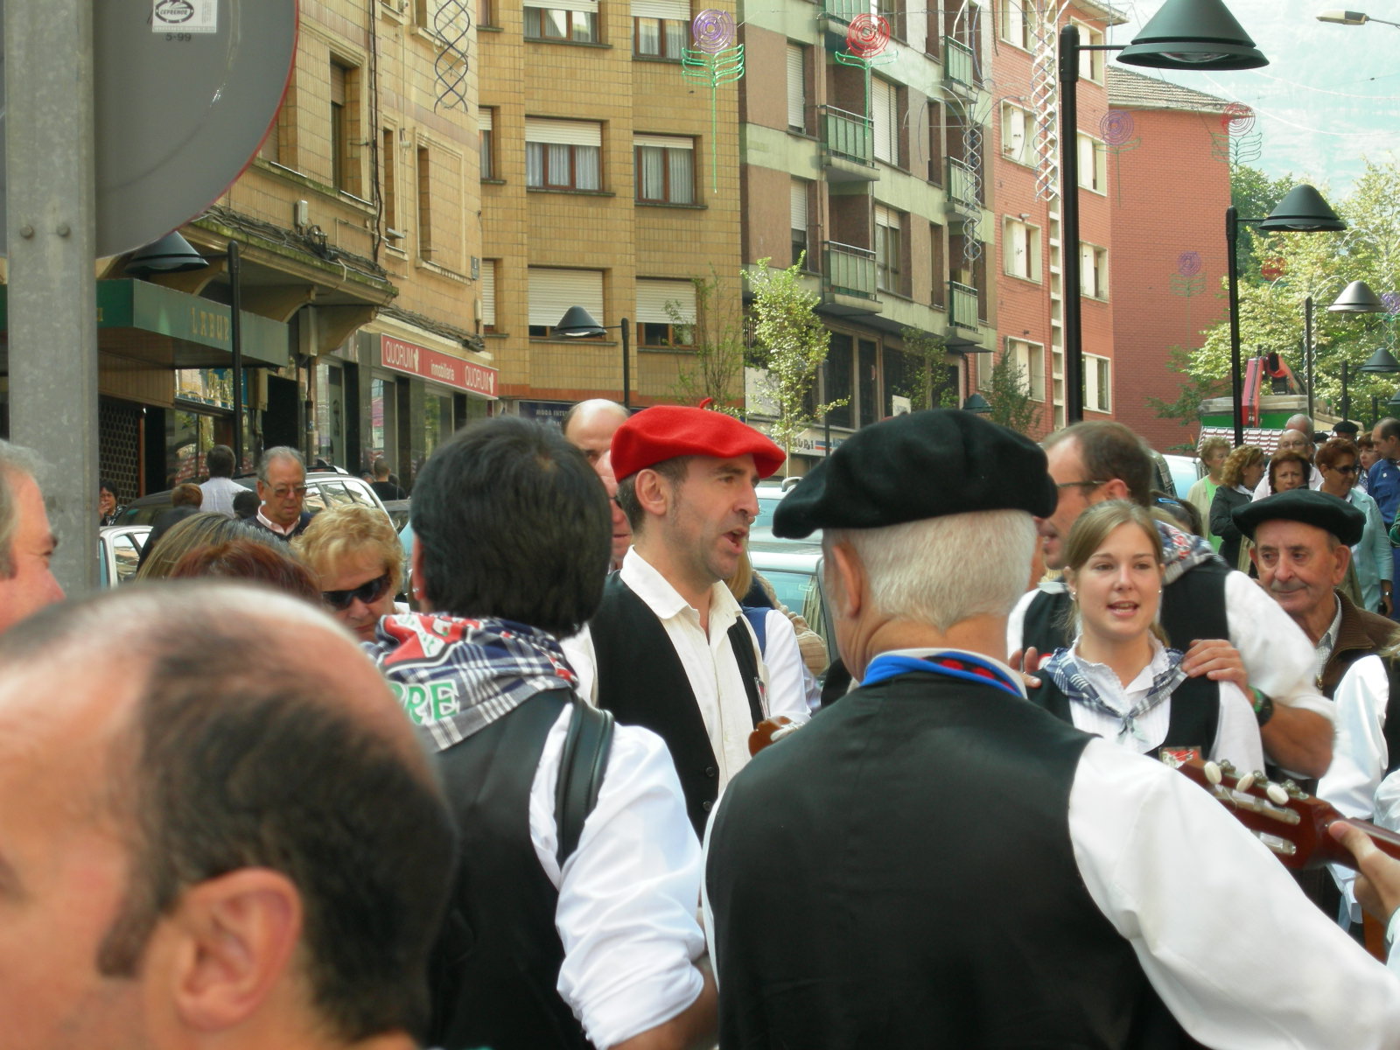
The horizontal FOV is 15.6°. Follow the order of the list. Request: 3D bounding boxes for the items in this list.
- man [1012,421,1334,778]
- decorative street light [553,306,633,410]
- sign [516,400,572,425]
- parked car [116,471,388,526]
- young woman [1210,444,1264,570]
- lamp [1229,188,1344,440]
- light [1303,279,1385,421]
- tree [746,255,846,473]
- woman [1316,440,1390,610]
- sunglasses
[{"bbox_3d":[0.731,0.687,8.373,0.560,1.720,0.450,-2,-2,36],"label":"man"},{"bbox_3d":[-1.455,-1.151,71.000,1.080,3.800,0.750,-1,-2,7],"label":"decorative street light"},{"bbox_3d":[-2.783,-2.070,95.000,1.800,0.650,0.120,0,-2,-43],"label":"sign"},{"bbox_3d":[-3.749,0.331,43.500,1.760,1.620,4.300,-2,-2,18],"label":"parked car"},{"bbox_3d":[2.865,0.388,26.975,0.360,1.630,0.480,-2,-2,27],"label":"young woman"},{"bbox_3d":[5.104,-0.977,44.000,1.050,3.870,0.750,-1,-2,7],"label":"lamp"},{"bbox_3d":[8.039,-1.116,63.000,1.050,3.800,0.750,-1,-2,7],"label":"light"},{"bbox_3d":[1.748,-2.241,92.000,1.750,5.400,1.750,-1,-2,0],"label":"tree"},{"bbox_3d":[3.265,0.379,25.475,0.500,1.630,0.360,0,-2,-27],"label":"woman"},{"bbox_3d":[-0.626,0.097,9.255,0.145,0.050,0.140,-16,24,-2],"label":"sunglasses"}]

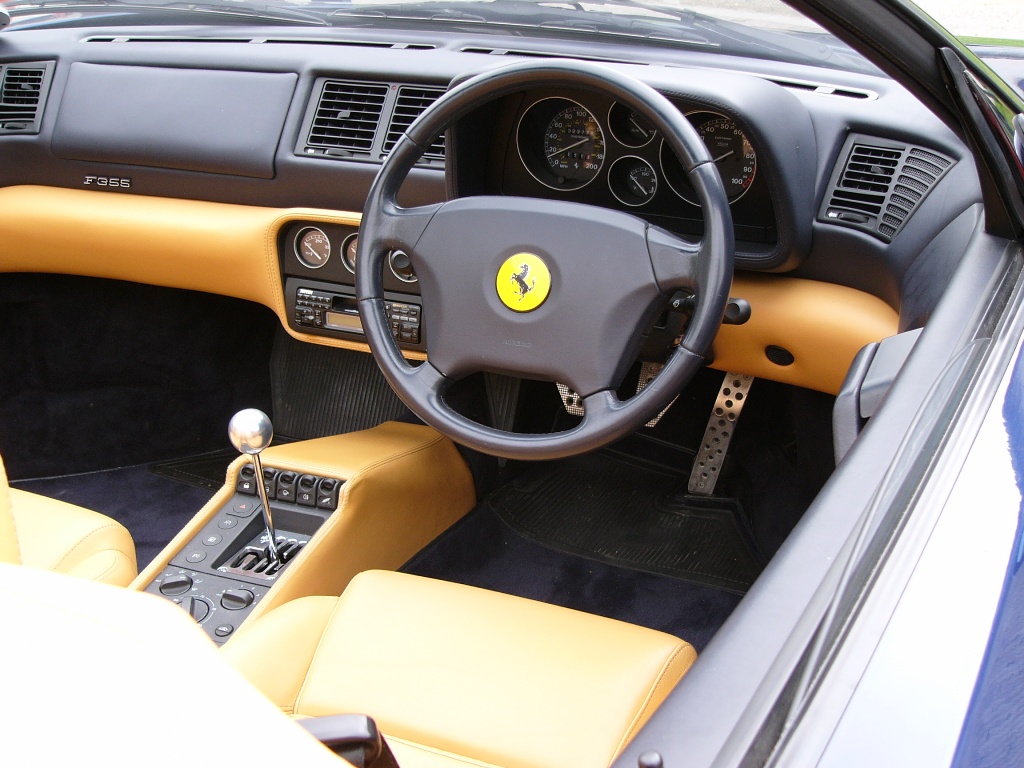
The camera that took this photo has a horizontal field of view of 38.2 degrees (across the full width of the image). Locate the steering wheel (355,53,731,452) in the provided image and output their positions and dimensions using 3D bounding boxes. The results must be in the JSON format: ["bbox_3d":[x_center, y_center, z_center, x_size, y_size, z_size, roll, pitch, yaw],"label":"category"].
[{"bbox_3d":[0.029,-0.116,1.411,0.380,0.380,0.085,10,0,22],"label":"steering wheel"}]

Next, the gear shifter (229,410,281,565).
[{"bbox_3d":[-0.273,0.115,1.614,0.048,0.193,0.048,8,31,23],"label":"gear shifter"}]

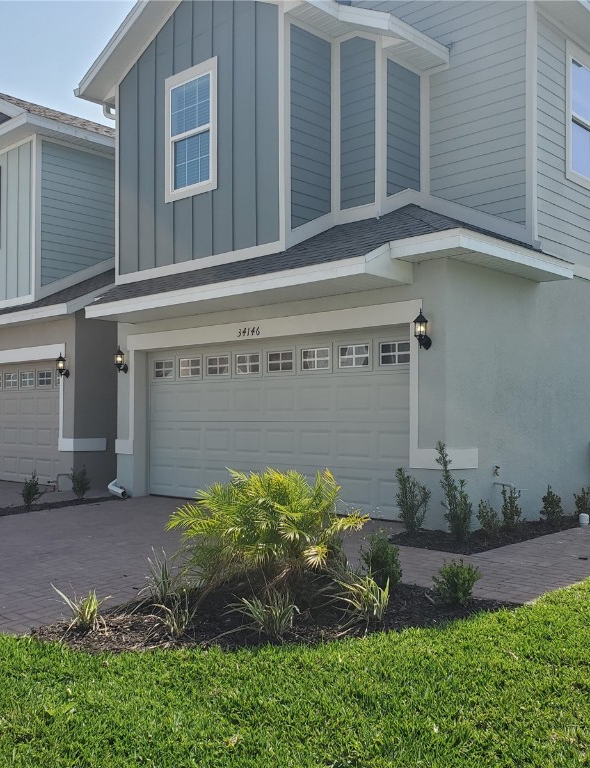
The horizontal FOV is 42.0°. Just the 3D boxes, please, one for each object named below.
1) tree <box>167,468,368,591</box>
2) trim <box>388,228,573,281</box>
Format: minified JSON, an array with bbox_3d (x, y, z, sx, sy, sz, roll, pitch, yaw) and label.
[{"bbox_3d":[-0.200,1.059,5.600,1.400,0.900,1.350,0,-2,-2],"label":"tree"},{"bbox_3d":[2.108,-1.333,8.367,0.810,0.200,2.510,-2,-3,43],"label":"trim"}]

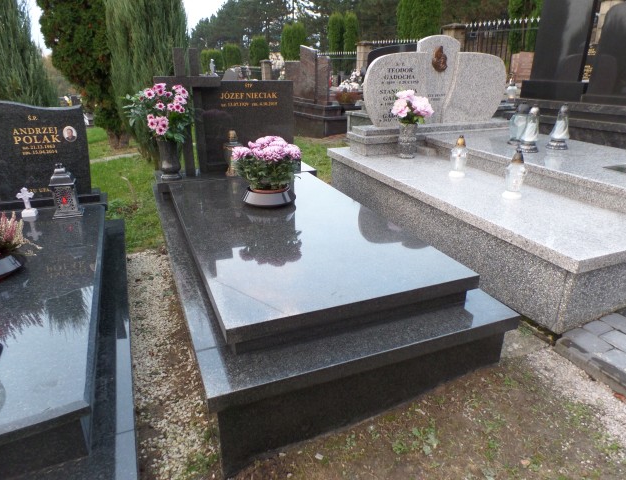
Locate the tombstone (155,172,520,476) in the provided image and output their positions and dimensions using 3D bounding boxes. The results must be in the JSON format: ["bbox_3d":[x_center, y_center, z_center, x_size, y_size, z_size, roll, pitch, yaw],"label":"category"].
[{"bbox_3d":[-0.180,0.056,2.260,1.100,0.436,2.123,-8,25,-21],"label":"tombstone"}]

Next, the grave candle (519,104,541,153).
[{"bbox_3d":[1.624,-0.823,3.147,0.145,0.336,0.145,-8,25,-21],"label":"grave candle"}]

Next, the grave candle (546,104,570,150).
[{"bbox_3d":[1.442,-0.663,2.462,0.118,0.245,0.118,-8,25,-21],"label":"grave candle"}]

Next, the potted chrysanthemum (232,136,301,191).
[{"bbox_3d":[-0.240,-0.393,2.253,0.385,0.275,0.363,1,23,0],"label":"potted chrysanthemum"}]

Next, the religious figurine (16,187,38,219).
[{"bbox_3d":[-1.677,-0.227,2.487,0.092,0.178,0.060,-8,25,-21],"label":"religious figurine"}]

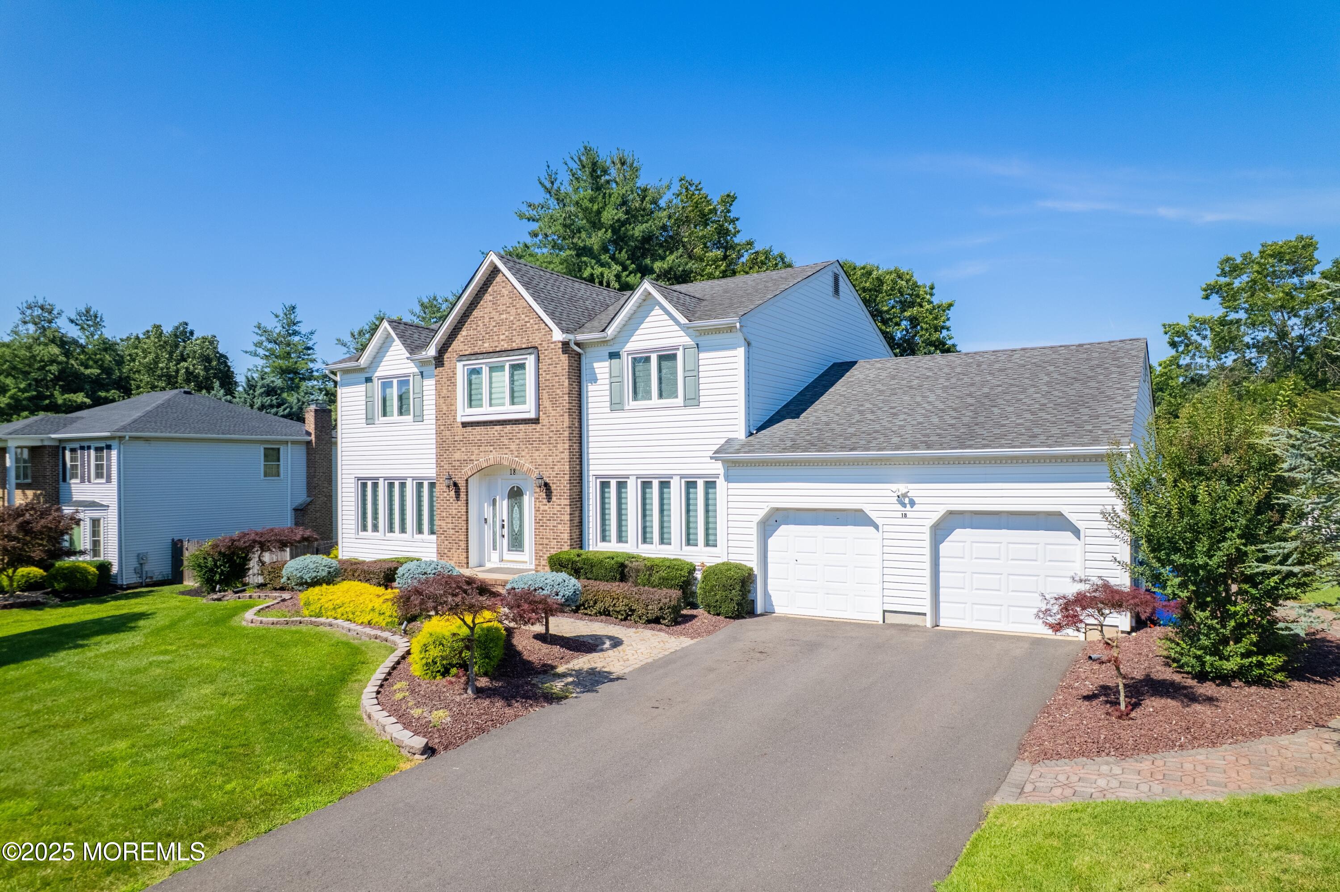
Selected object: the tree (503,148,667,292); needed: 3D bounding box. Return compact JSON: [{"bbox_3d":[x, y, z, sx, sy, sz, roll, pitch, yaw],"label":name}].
[{"bbox_3d":[-4.163,-5.724,42.000,8.600,19.500,8.600,-2,-1,31],"label":"tree"}]

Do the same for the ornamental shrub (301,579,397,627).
[{"bbox_3d":[-6.546,3.210,16.700,2.350,0.750,1.550,-2,-1,30],"label":"ornamental shrub"}]

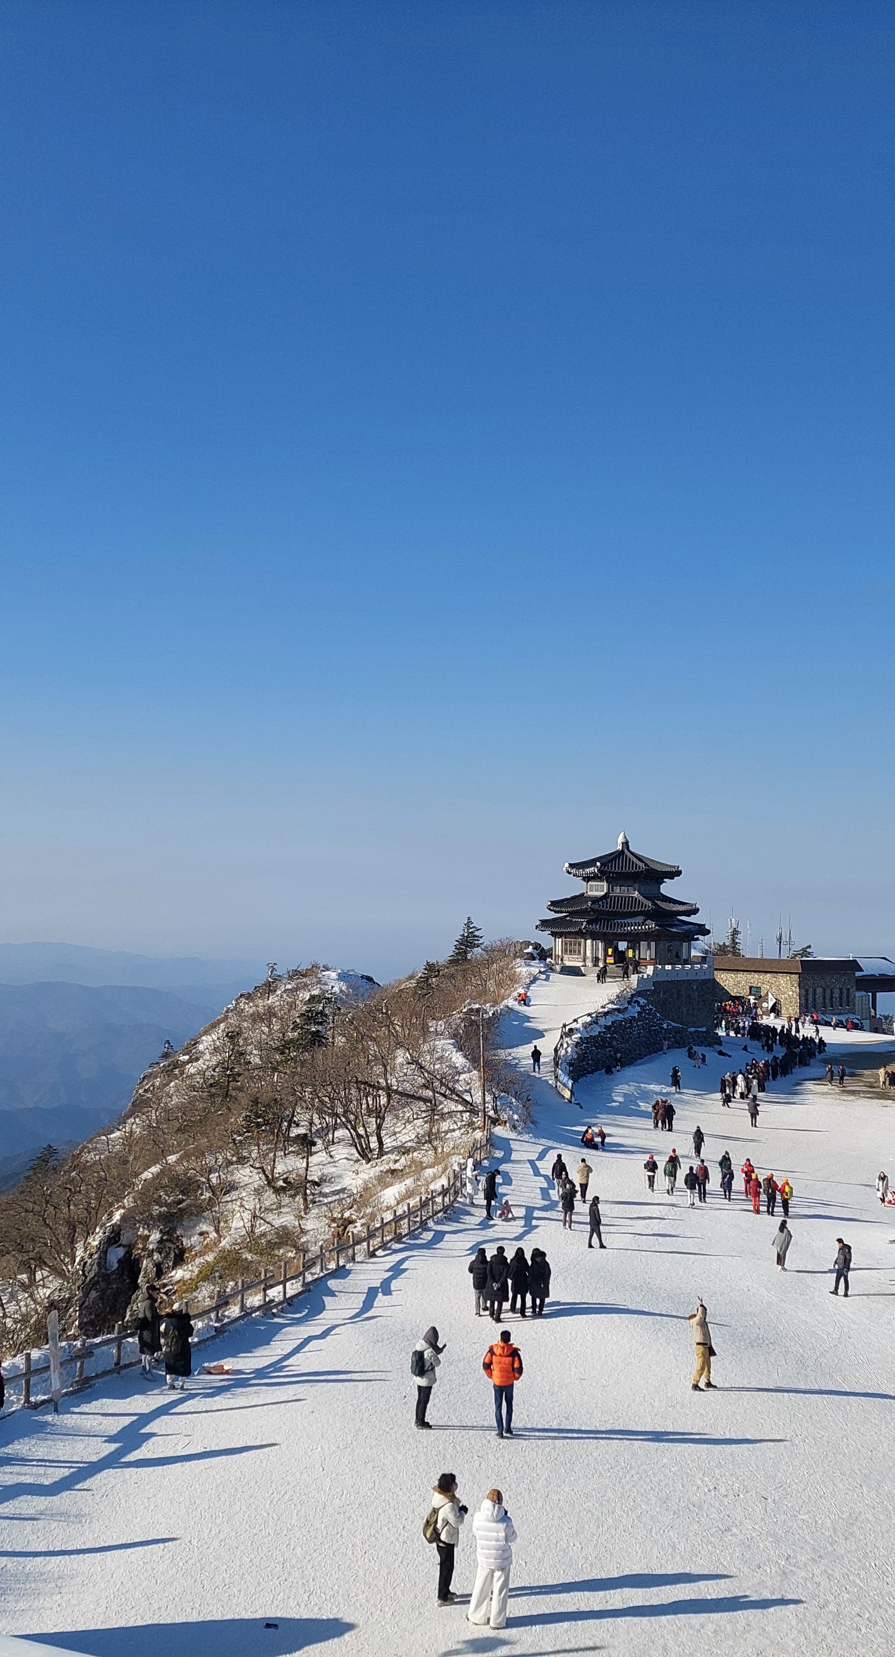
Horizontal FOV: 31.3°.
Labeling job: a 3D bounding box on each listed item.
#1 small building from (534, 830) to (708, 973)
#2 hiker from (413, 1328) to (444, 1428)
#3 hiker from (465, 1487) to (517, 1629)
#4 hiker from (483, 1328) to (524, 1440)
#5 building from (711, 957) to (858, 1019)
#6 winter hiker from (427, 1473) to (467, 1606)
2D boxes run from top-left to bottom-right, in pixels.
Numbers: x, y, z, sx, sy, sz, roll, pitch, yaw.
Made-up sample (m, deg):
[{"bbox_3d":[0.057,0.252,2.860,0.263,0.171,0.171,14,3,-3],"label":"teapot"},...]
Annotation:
[{"bbox_3d":[17.986,7.847,163.000,16.600,14.400,16.600,1,-3,6],"label":"small building"},{"bbox_3d":[-0.299,9.240,26.800,0.500,1.640,0.460,3,-3,-24],"label":"hiker"},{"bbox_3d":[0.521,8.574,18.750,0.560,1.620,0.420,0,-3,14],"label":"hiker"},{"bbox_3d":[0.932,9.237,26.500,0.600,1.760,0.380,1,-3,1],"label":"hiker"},{"bbox_3d":[40.256,18.851,191.639,13.500,6.800,13.300,-2,-4,45],"label":"building"},{"bbox_3d":[0.000,8.646,19.400,0.460,1.620,0.480,3,-3,-23],"label":"winter hiker"}]

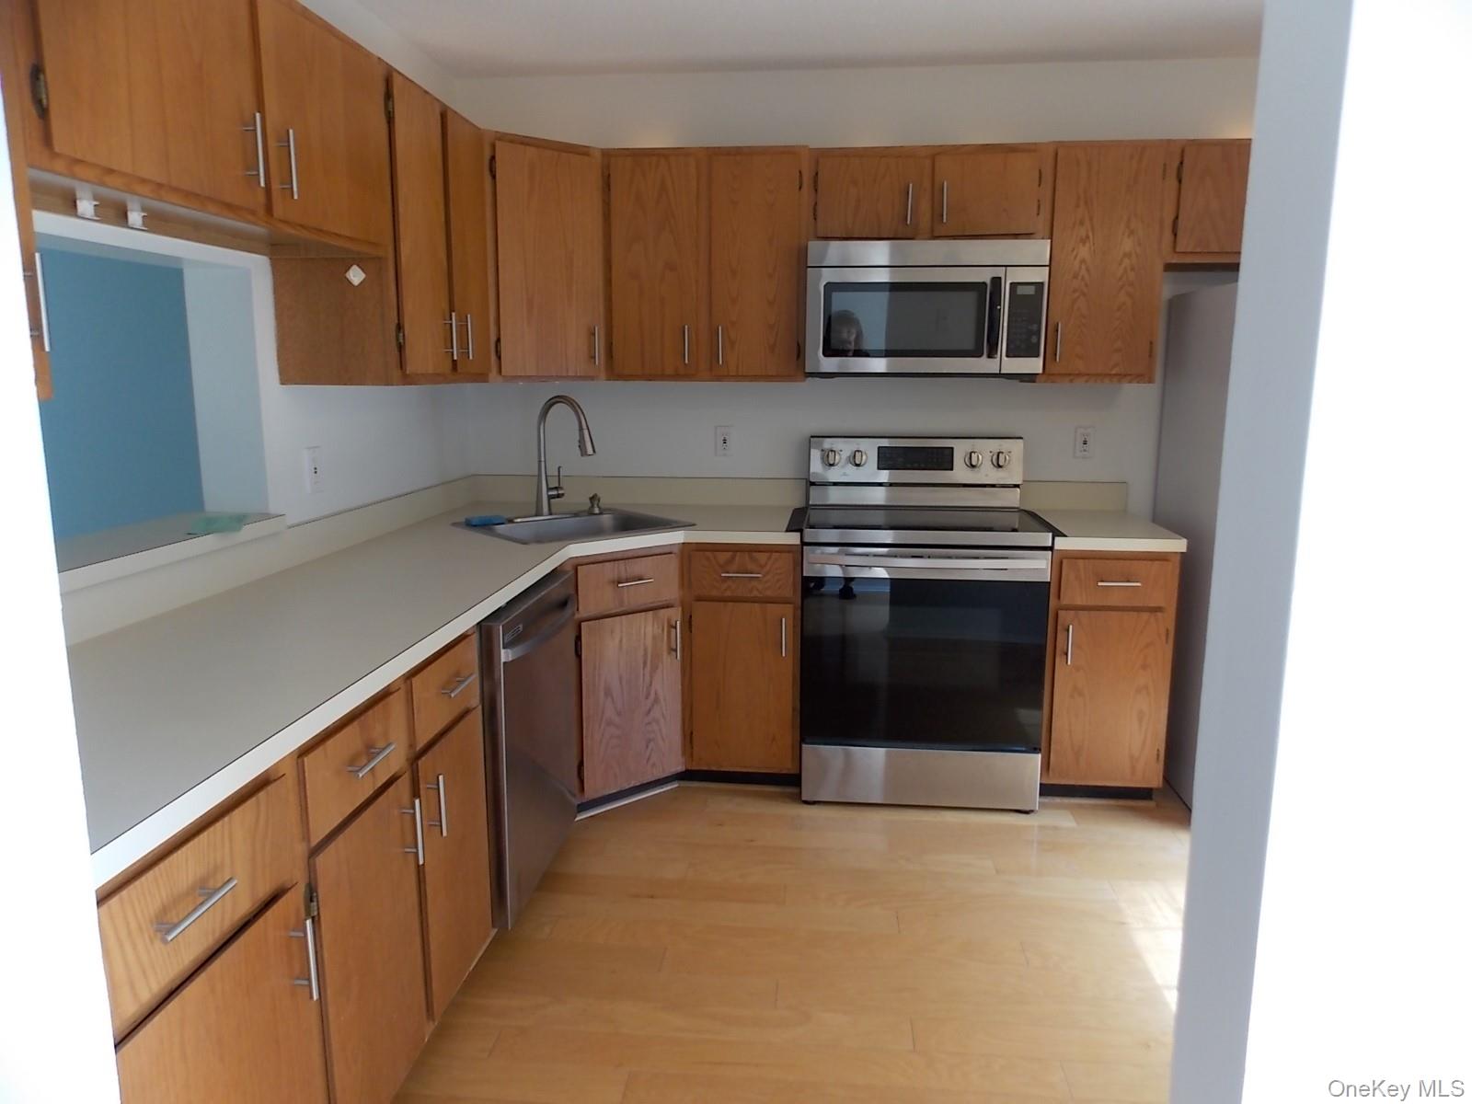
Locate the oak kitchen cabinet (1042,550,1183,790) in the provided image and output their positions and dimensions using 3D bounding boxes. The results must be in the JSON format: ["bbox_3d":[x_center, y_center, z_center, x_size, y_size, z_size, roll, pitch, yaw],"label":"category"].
[{"bbox_3d":[1.196,0.334,3.368,0.387,0.796,0.630,1,10,5],"label":"oak kitchen cabinet"}]

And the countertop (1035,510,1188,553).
[{"bbox_3d":[1.203,-0.079,3.297,0.394,0.040,0.634,1,10,5],"label":"countertop"}]

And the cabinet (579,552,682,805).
[{"bbox_3d":[-0.515,0.348,3.270,0.460,0.796,0.580,-8,13,-39],"label":"cabinet"}]

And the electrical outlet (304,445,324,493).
[{"bbox_3d":[-1.136,-0.220,2.650,0.010,0.118,0.074,1,10,5],"label":"electrical outlet"}]

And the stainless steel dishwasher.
[{"bbox_3d":[-0.829,0.500,2.741,0.600,0.830,0.600,1,10,5],"label":"stainless steel dishwasher"}]

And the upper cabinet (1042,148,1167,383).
[{"bbox_3d":[1.195,-0.952,3.291,0.381,0.754,0.330,1,10,5],"label":"upper cabinet"}]

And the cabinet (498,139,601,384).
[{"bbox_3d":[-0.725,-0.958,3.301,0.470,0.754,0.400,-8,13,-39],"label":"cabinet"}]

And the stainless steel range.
[{"bbox_3d":[0.615,0.215,3.361,0.757,1.172,0.690,1,10,5],"label":"stainless steel range"}]

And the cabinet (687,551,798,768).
[{"bbox_3d":[0.054,0.300,3.484,0.370,0.775,0.617,1,10,5],"label":"cabinet"}]

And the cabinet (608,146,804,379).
[{"bbox_3d":[-0.094,-0.980,3.425,0.687,0.755,0.325,1,10,5],"label":"cabinet"}]

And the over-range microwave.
[{"bbox_3d":[0.625,-0.812,3.326,0.758,0.420,0.415,1,10,5],"label":"over-range microwave"}]

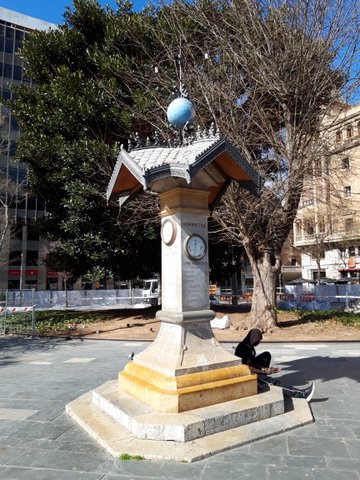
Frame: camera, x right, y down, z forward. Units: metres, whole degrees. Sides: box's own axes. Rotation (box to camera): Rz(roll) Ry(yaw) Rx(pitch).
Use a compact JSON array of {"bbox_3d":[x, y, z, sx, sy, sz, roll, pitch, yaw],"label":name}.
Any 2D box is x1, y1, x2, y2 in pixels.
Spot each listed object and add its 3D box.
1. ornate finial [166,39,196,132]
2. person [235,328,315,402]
[{"bbox_3d":[0.034,-2.359,5.454,0.424,1.523,0.424,-1,-8,0],"label":"ornate finial"},{"bbox_3d":[1.295,1.764,5.196,1.020,0.973,0.565,0,-8,-3],"label":"person"}]

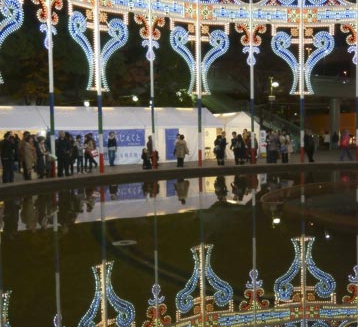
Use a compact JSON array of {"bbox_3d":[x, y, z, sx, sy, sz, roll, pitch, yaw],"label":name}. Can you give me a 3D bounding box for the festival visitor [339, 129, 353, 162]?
[{"bbox_3d":[8.573,-0.954,27.600,0.680,1.650,0.500,-1,3,10],"label":"festival visitor"}]

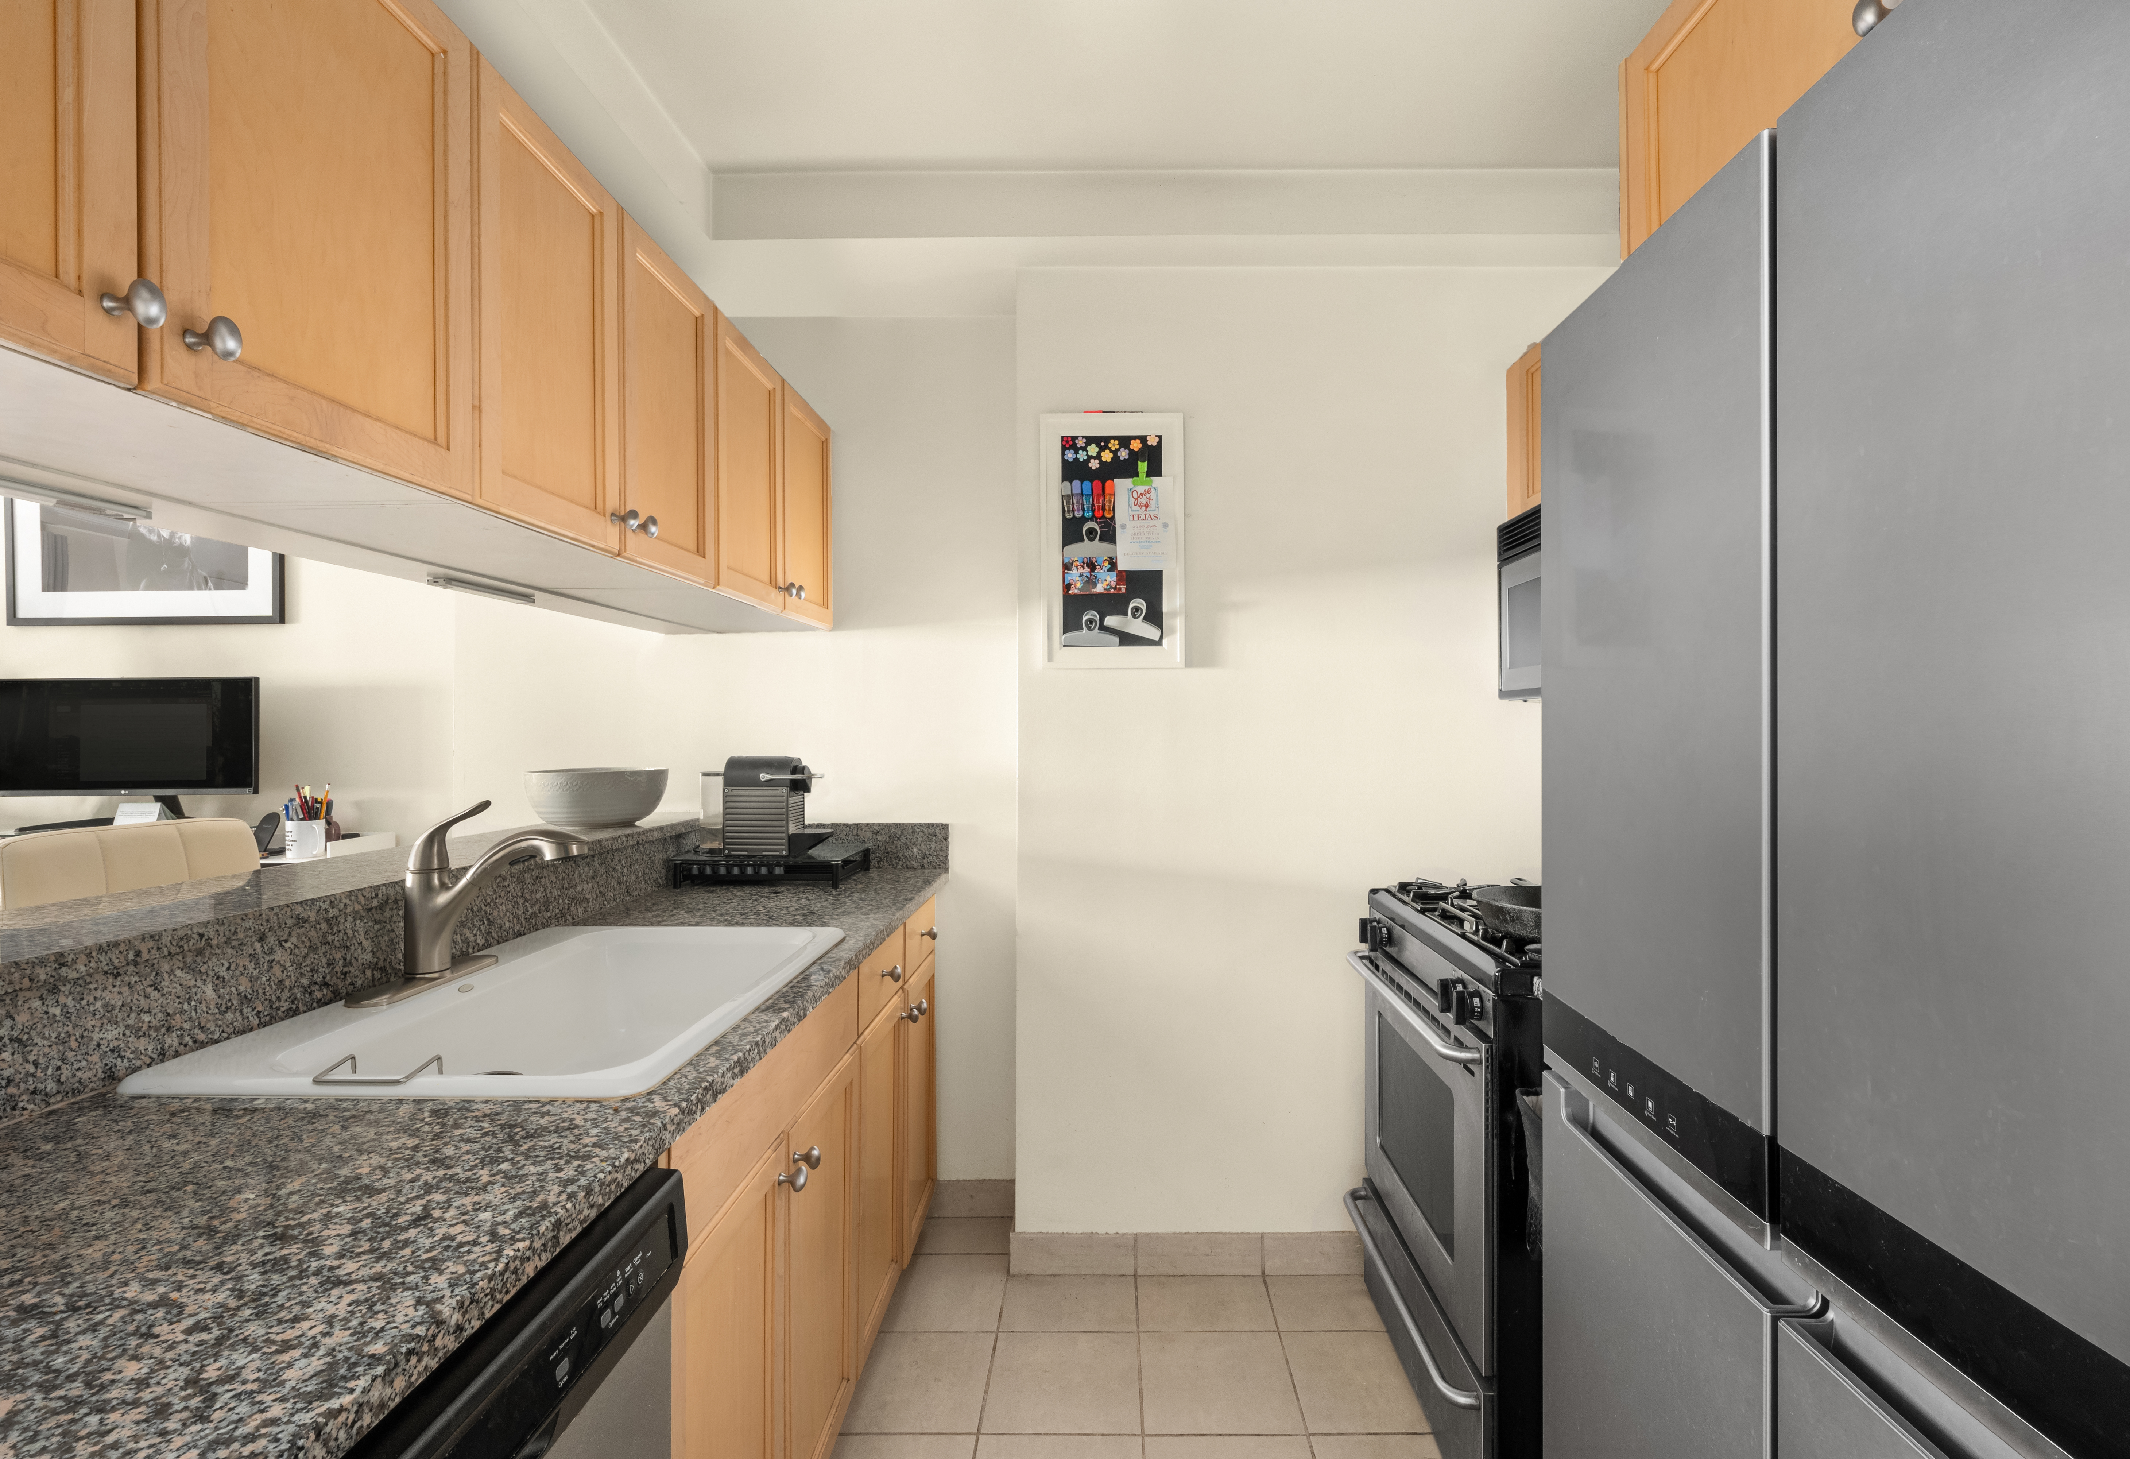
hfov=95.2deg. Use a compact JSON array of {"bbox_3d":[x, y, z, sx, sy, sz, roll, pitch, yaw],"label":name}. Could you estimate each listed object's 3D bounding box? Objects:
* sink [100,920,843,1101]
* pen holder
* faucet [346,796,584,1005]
[{"bbox_3d":[-0.697,0.459,1.397,0.559,0.190,0.835,0,0,2],"label":"sink"},{"bbox_3d":[-1.908,0.278,2.455,0.113,0.094,0.082,0,0,30],"label":"pen holder"},{"bbox_3d":[-0.823,0.233,1.410,0.265,0.263,0.250,0,0,2],"label":"faucet"}]

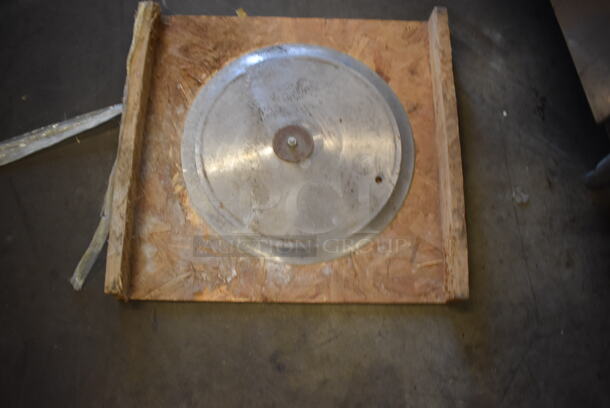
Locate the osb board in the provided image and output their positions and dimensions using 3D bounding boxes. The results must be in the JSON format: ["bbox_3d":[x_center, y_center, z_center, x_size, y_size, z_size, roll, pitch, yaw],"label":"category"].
[{"bbox_3d":[-0.023,-0.099,0.773,0.544,0.053,0.515,1,75,-1],"label":"osb board"}]

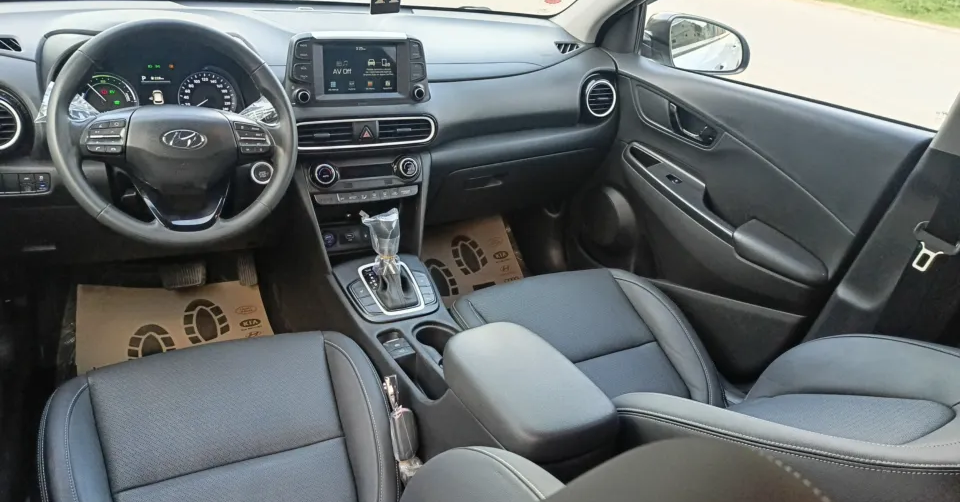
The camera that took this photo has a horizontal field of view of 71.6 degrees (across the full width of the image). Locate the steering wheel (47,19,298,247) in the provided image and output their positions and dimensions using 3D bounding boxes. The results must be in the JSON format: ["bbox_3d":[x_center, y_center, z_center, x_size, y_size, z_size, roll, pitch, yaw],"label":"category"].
[{"bbox_3d":[-0.500,-0.194,1.117,0.370,0.370,0.090,-9,3,-28],"label":"steering wheel"}]

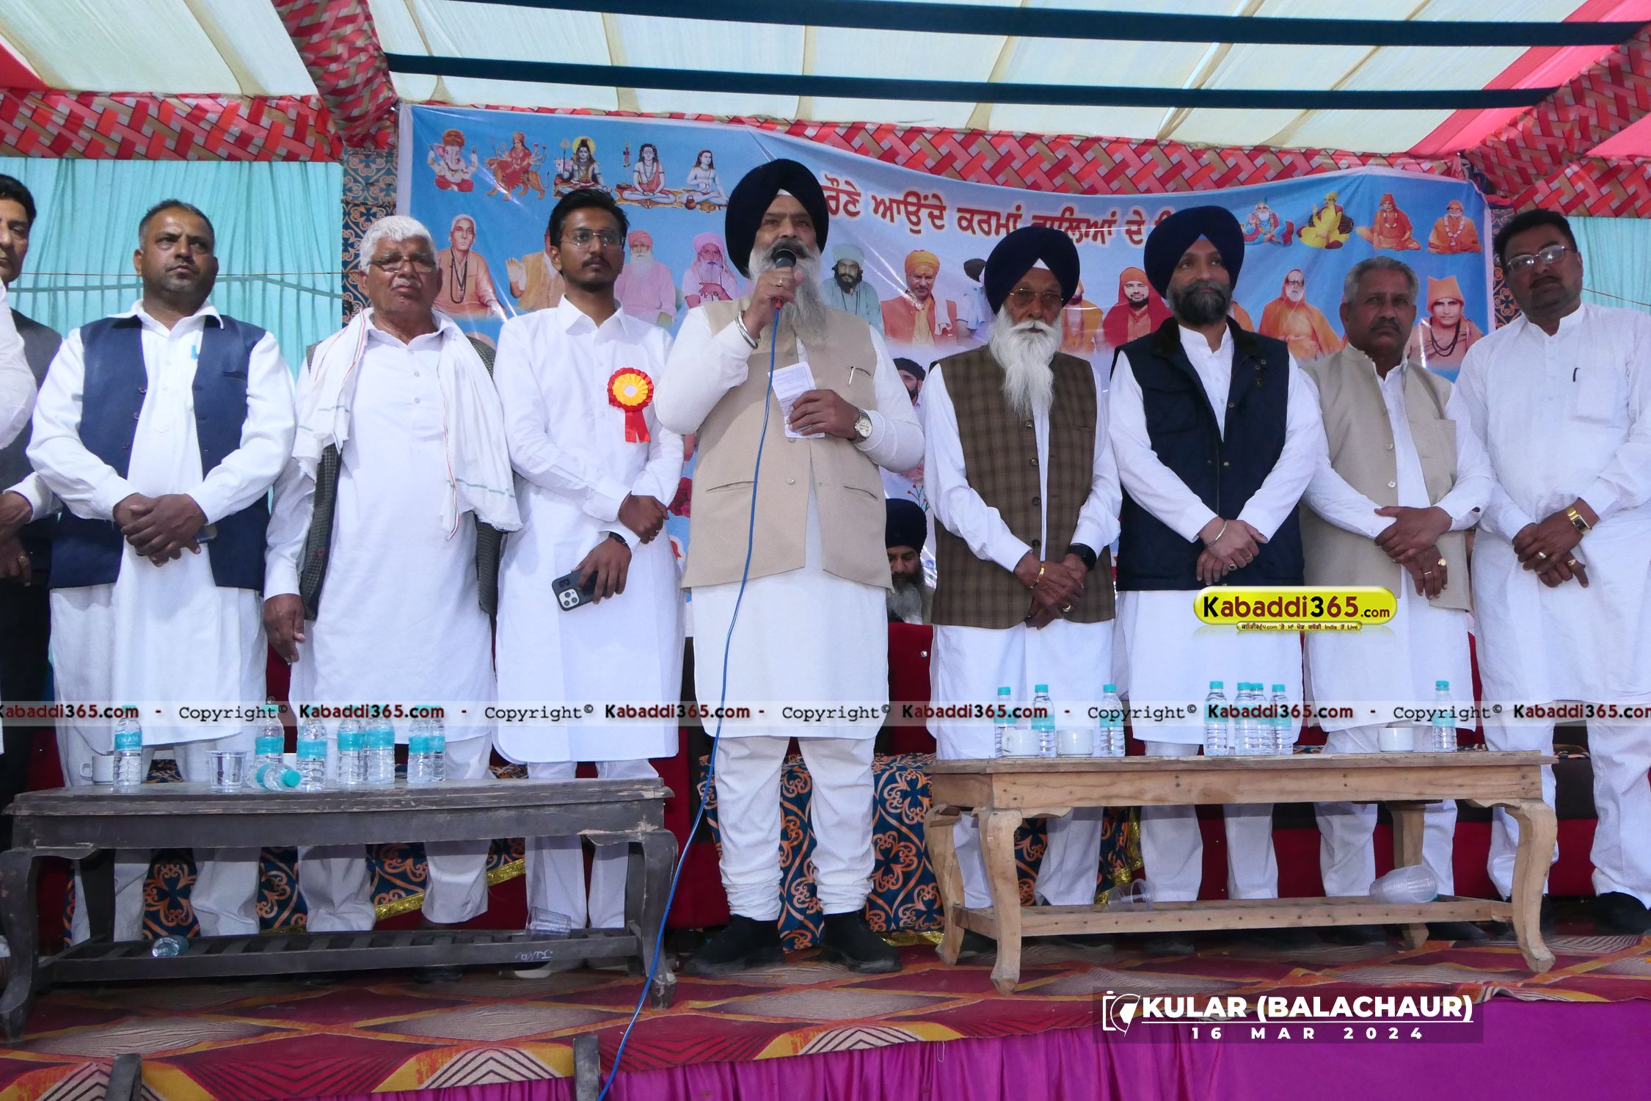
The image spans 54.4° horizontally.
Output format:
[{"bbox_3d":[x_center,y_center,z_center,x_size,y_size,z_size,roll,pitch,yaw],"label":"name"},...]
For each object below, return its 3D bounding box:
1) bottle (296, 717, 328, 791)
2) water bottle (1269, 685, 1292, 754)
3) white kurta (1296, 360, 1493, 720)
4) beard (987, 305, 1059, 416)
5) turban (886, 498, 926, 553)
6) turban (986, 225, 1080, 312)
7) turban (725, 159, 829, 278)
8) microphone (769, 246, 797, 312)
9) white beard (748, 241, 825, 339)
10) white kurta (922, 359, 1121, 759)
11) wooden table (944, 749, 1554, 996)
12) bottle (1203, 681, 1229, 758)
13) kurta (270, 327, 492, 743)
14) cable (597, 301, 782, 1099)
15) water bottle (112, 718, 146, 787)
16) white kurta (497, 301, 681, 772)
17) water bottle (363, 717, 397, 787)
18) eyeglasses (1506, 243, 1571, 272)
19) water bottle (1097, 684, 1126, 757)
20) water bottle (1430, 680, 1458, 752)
[{"bbox_3d":[-0.933,0.360,2.920,0.054,0.155,0.054,-1,-7,0],"label":"bottle"},{"bbox_3d":[1.014,0.378,3.579,0.051,0.160,0.051,-1,-7,0],"label":"water bottle"},{"bbox_3d":[1.398,-0.043,3.965,0.470,0.930,0.340,-2,-7,6],"label":"white kurta"},{"bbox_3d":[0.477,-0.454,3.840,0.165,0.260,0.130,2,-5,-8],"label":"beard"},{"bbox_3d":[0.280,-0.085,5.850,0.190,0.190,0.220,-1,3,8],"label":"turban"},{"bbox_3d":[0.505,-0.686,3.930,0.230,0.200,0.260,2,-8,-8],"label":"turban"},{"bbox_3d":[-0.112,-0.767,3.700,0.230,0.235,0.260,0,-10,-15],"label":"turban"},{"bbox_3d":[-0.093,-0.587,3.470,0.050,0.175,0.050,5,-30,0],"label":"microphone"},{"bbox_3d":[-0.083,-0.582,3.600,0.165,0.220,0.140,5,-11,-14],"label":"white beard"},{"bbox_3d":[0.471,0.015,3.840,0.480,0.990,0.310,0,-7,-8],"label":"white kurta"},{"bbox_3d":[0.845,0.660,3.410,1.180,0.442,0.520,0,-7,-10],"label":"wooden table"},{"bbox_3d":[0.818,0.352,3.361,0.051,0.160,0.051,-1,-7,0],"label":"bottle"},{"bbox_3d":[-0.998,-0.067,3.632,0.530,0.975,0.330,2,-8,-20],"label":"kurta"},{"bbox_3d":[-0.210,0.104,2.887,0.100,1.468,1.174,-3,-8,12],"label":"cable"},{"bbox_3d":[-1.325,0.371,3.050,0.054,0.155,0.054,-1,-7,0],"label":"water bottle"},{"bbox_3d":[-0.537,-0.065,3.631,0.450,1.067,0.340,1,-7,-16],"label":"white kurta"},{"bbox_3d":[-0.827,0.364,2.980,0.051,0.160,0.051,-1,-7,0],"label":"water bottle"},{"bbox_3d":[1.787,-0.714,4.011,0.138,0.045,0.140,-15,-14,26],"label":"eyeglasses"},{"bbox_3d":[0.623,0.371,3.500,0.057,0.162,0.057,-1,-6,0],"label":"water bottle"},{"bbox_3d":[1.386,0.372,3.600,0.057,0.162,0.057,-1,-6,0],"label":"water bottle"}]

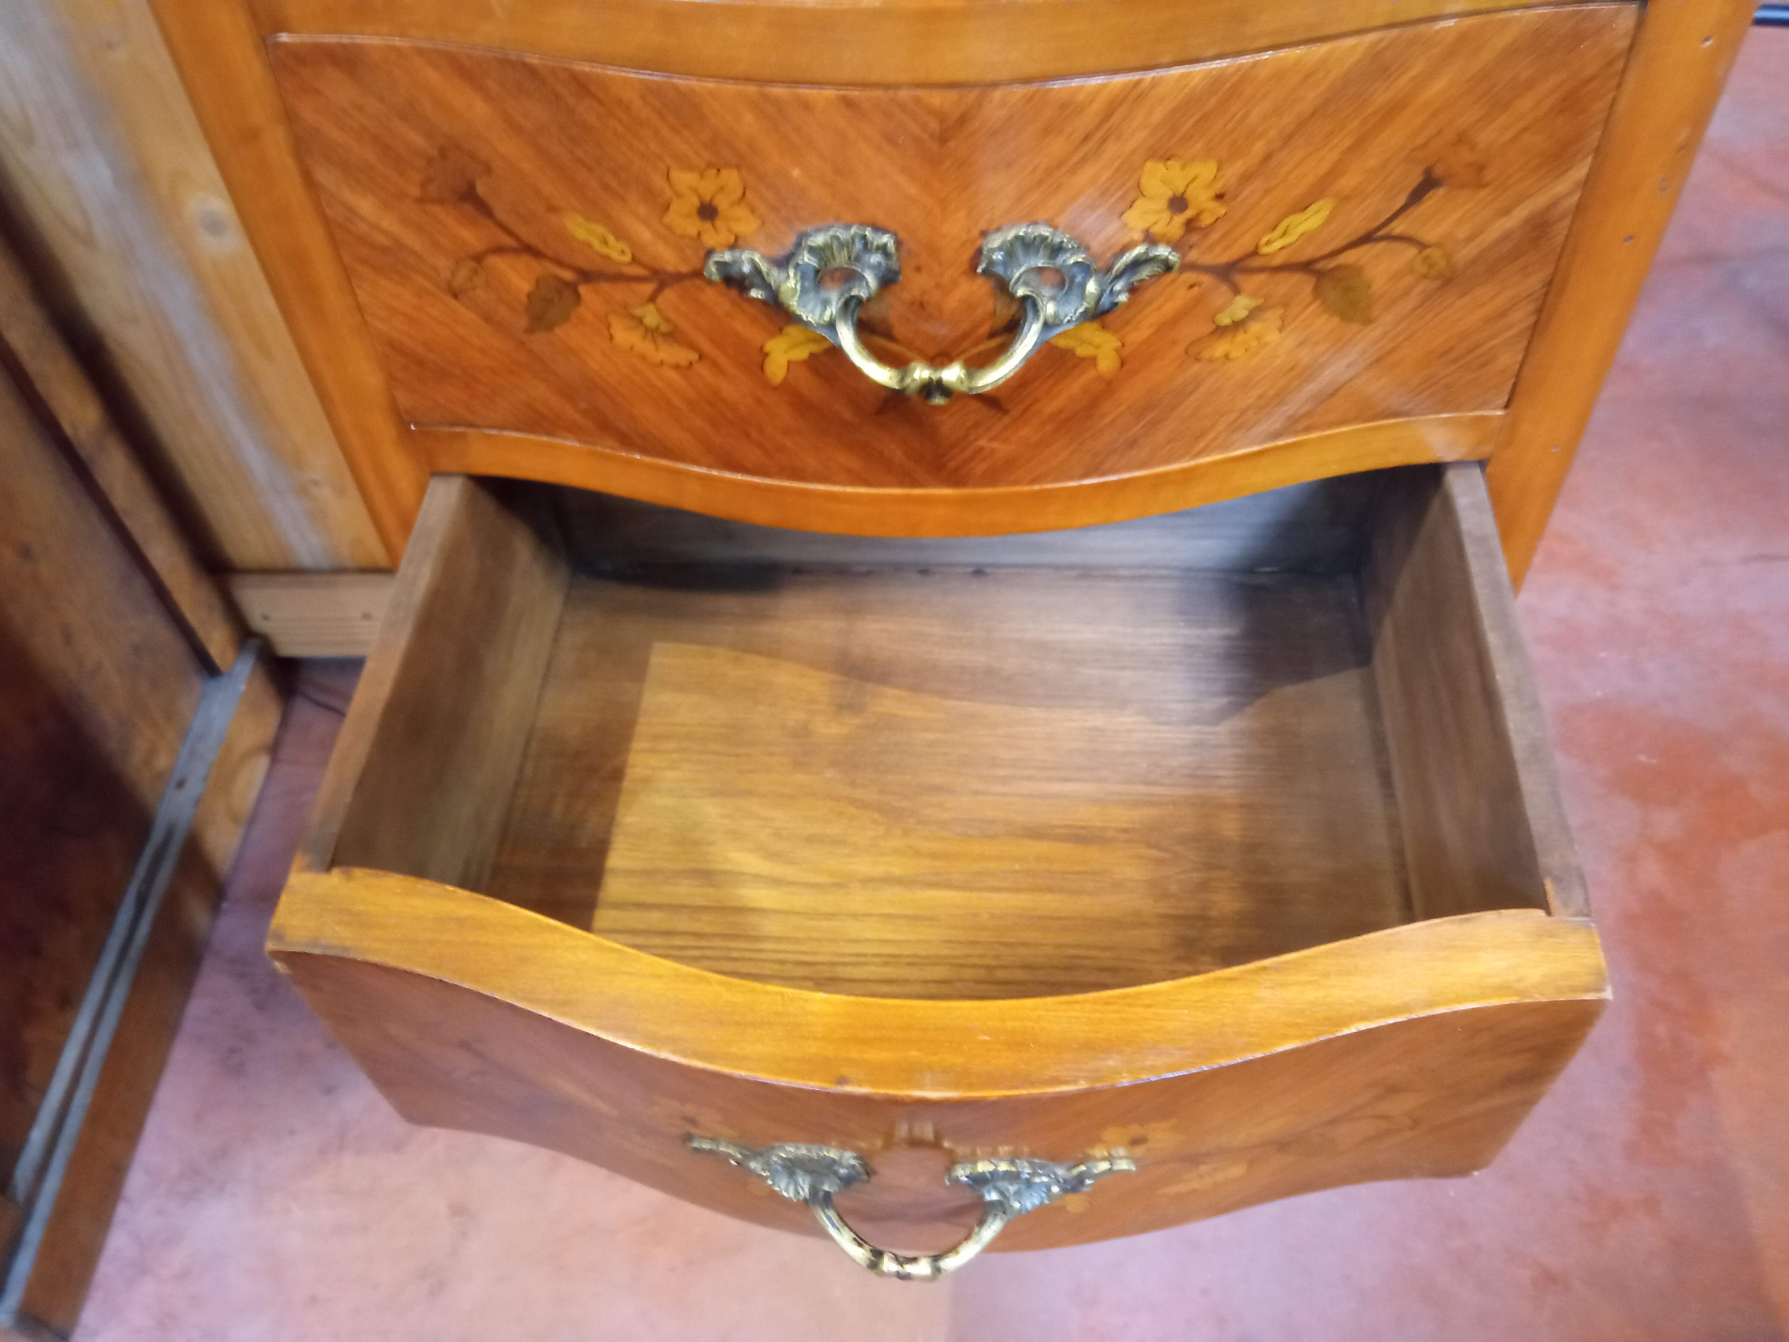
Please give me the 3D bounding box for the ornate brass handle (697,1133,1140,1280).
[{"bbox_3d":[0.006,0.174,0.452,0.145,0.056,0.034,1,51,5],"label":"ornate brass handle"}]

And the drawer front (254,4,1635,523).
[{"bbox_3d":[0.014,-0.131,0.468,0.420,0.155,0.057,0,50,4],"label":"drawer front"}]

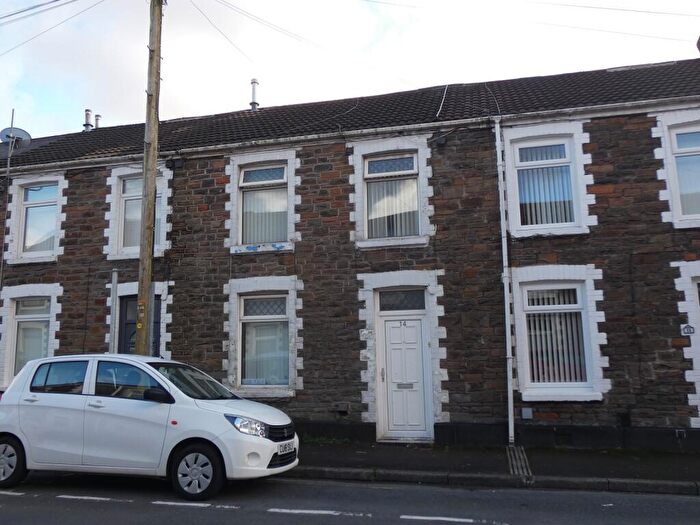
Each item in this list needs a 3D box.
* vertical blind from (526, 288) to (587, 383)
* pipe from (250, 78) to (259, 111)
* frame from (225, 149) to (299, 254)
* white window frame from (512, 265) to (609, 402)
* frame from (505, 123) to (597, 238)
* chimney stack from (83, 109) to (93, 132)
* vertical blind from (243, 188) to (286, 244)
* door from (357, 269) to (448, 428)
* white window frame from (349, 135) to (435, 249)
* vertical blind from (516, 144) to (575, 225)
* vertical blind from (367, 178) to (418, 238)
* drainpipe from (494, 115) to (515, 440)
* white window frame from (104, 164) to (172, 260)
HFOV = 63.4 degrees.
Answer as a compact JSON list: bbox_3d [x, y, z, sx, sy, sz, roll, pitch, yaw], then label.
[{"bbox_3d":[3.280,1.143,9.039,0.887,1.514,0.080,-3,-9,12],"label":"vertical blind"},{"bbox_3d":[-2.330,-4.089,13.816,0.203,0.829,0.203,-1,-9,0],"label":"pipe"},{"bbox_3d":[-1.573,-1.081,10.293,1.467,1.816,0.200,-3,-8,13],"label":"frame"},{"bbox_3d":[3.270,1.093,8.812,1.343,2.062,0.200,-3,-8,13],"label":"white window frame"},{"bbox_3d":[3.223,-1.330,9.150,1.337,1.824,0.200,-3,-8,13],"label":"frame"},{"bbox_3d":[-6.827,-3.695,14.754,0.235,0.621,0.235,-3,-9,12],"label":"chimney stack"},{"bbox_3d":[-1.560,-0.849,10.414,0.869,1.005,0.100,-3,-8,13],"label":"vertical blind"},{"bbox_3d":[0.892,1.519,9.378,1.449,2.732,0.180,-3,-9,12],"label":"door"},{"bbox_3d":[0.725,-1.200,9.814,1.490,1.935,0.200,-3,-9,12],"label":"white window frame"},{"bbox_3d":[3.208,-1.273,9.301,0.827,1.306,0.100,-3,-8,13],"label":"vertical blind"},{"bbox_3d":[0.753,-0.961,9.917,0.931,1.053,0.080,-3,-9,12],"label":"vertical blind"},{"bbox_3d":[2.484,0.196,9.089,0.110,5.256,0.100,-2,-9,12],"label":"drainpipe"},{"bbox_3d":[-4.034,-0.960,10.880,1.446,1.796,0.200,-3,-8,13],"label":"white window frame"}]

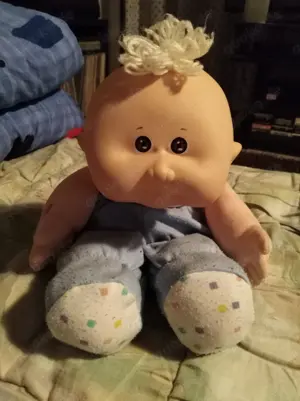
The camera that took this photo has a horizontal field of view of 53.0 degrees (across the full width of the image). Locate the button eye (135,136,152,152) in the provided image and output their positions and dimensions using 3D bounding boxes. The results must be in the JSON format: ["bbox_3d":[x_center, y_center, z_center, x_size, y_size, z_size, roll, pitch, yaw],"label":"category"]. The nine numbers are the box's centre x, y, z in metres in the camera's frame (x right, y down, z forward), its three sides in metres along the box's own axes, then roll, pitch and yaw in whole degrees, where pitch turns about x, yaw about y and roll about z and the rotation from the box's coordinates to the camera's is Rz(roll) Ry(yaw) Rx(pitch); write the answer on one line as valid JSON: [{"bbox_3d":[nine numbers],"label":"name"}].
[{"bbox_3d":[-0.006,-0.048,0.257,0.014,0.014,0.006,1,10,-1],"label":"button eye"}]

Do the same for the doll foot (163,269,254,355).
[{"bbox_3d":[0.052,0.096,0.264,0.076,0.070,0.050,-3,5,-11],"label":"doll foot"}]

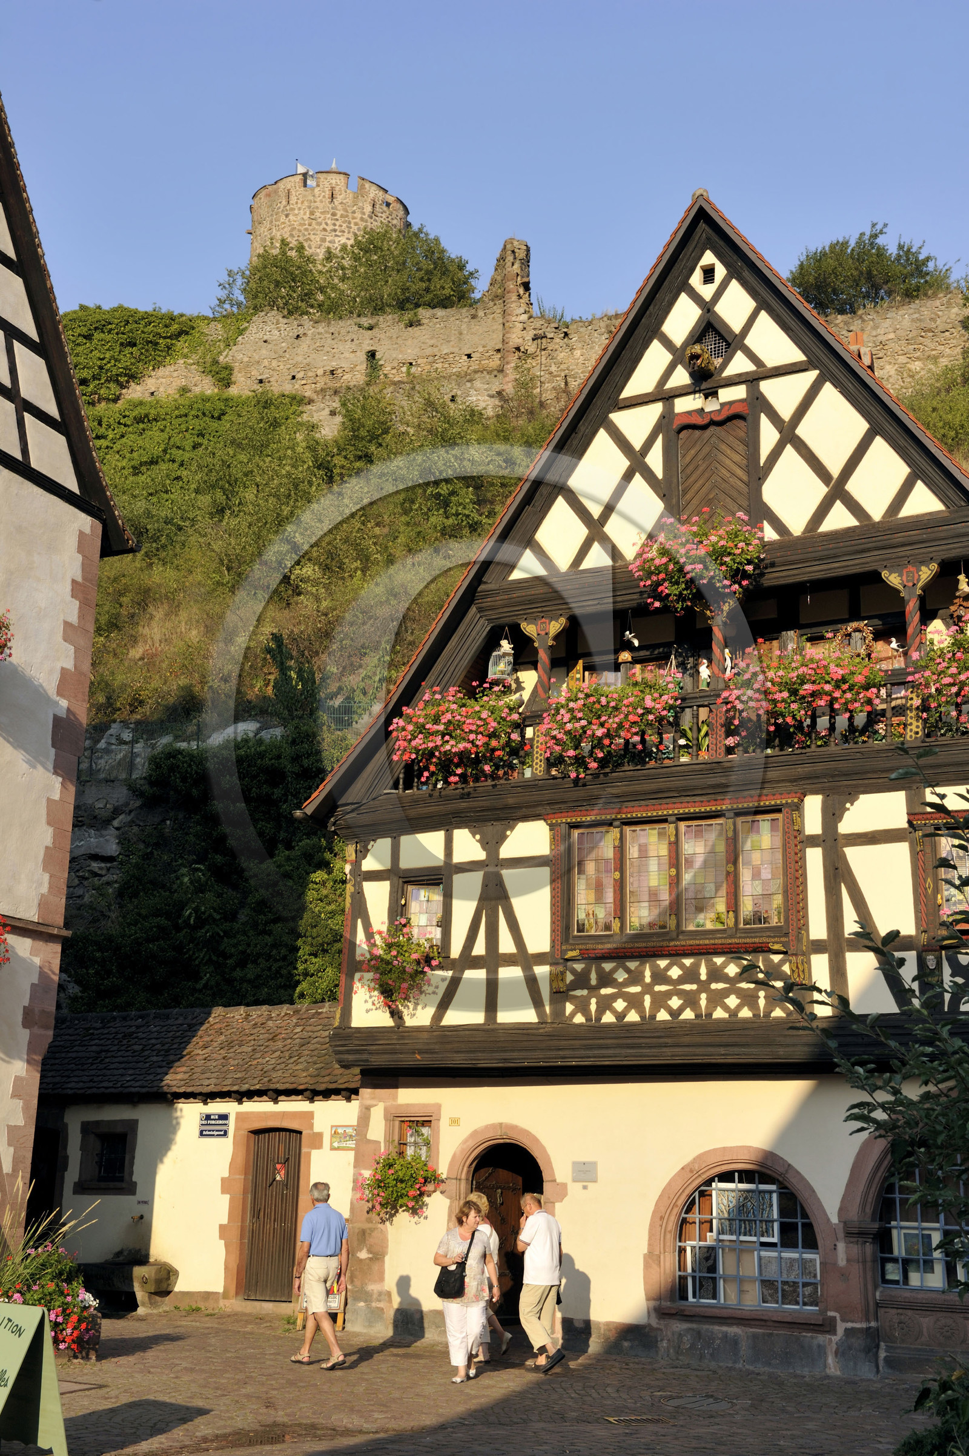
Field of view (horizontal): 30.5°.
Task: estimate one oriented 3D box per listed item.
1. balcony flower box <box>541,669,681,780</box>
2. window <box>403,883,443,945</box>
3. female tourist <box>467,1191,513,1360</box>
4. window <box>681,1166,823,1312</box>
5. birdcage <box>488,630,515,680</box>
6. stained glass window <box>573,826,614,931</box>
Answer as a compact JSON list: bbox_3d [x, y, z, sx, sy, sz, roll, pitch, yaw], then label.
[{"bbox_3d":[1.429,-0.045,20.413,1.715,1.266,0.600,-7,-17,30],"label":"balcony flower box"},{"bbox_3d":[-0.747,2.320,21.841,0.526,0.879,0.050,-7,-17,30],"label":"window"},{"bbox_3d":[0.053,5.710,18.500,0.500,1.640,0.460,-9,-17,37],"label":"female tourist"},{"bbox_3d":[2.746,5.312,18.475,1.540,1.360,0.140,-7,-16,30],"label":"window"},{"bbox_3d":[0.203,-0.858,21.127,0.270,0.620,0.270,-7,-16,30],"label":"birdcage"},{"bbox_3d":[1.267,1.781,20.633,0.476,1.203,0.050,-7,-17,30],"label":"stained glass window"}]

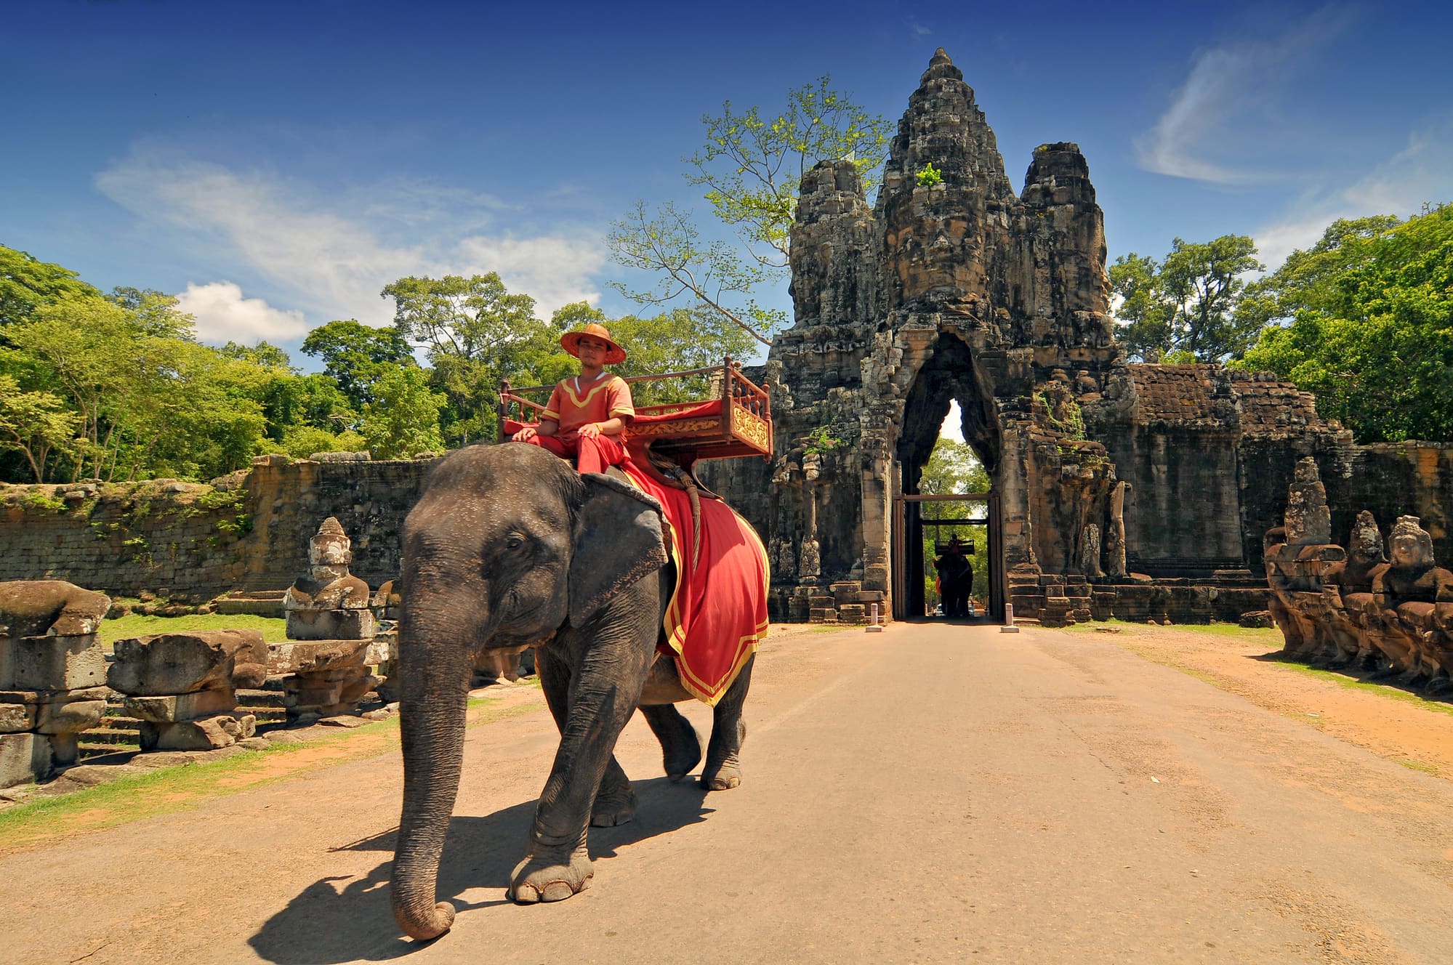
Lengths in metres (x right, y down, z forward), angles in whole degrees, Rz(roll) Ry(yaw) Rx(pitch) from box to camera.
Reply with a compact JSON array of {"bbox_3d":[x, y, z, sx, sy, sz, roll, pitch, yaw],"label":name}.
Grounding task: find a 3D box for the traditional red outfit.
[{"bbox_3d":[-0.810,-0.230,4.030,0.600,0.780,0.520,-2,-8,14],"label":"traditional red outfit"}]

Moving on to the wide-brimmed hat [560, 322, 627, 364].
[{"bbox_3d":[-0.744,-0.783,4.050,0.370,0.155,0.370,11,-7,1],"label":"wide-brimmed hat"}]

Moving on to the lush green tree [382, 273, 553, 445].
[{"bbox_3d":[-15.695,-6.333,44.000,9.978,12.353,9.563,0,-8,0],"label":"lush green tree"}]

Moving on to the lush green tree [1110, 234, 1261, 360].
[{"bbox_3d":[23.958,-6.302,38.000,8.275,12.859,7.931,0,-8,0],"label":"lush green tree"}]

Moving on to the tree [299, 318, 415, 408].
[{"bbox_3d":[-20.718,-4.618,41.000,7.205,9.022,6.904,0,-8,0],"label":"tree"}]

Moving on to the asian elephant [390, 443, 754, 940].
[{"bbox_3d":[-0.629,0.971,4.371,1.250,2.280,3.050,-3,-8,21],"label":"asian elephant"}]

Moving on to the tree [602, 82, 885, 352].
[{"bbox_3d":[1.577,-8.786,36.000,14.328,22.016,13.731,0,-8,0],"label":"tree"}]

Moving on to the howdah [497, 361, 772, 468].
[{"bbox_3d":[-0.574,-0.381,4.664,1.520,0.560,0.720,-3,-8,21],"label":"howdah"}]

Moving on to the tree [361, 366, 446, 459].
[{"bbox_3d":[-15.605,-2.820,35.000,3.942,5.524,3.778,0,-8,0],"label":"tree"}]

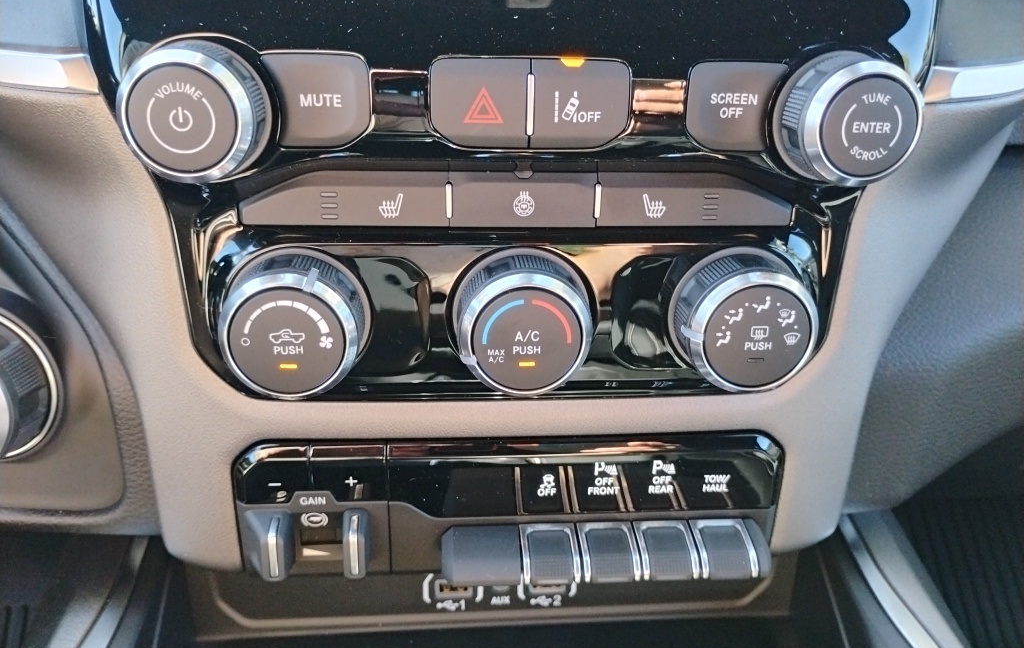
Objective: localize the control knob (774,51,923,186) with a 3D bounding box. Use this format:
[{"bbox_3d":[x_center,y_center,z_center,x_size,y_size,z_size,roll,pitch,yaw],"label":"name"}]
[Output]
[{"bbox_3d":[0.098,-0.059,0.241,0.038,0.038,0.021,0,21,-5],"label":"control knob"}]

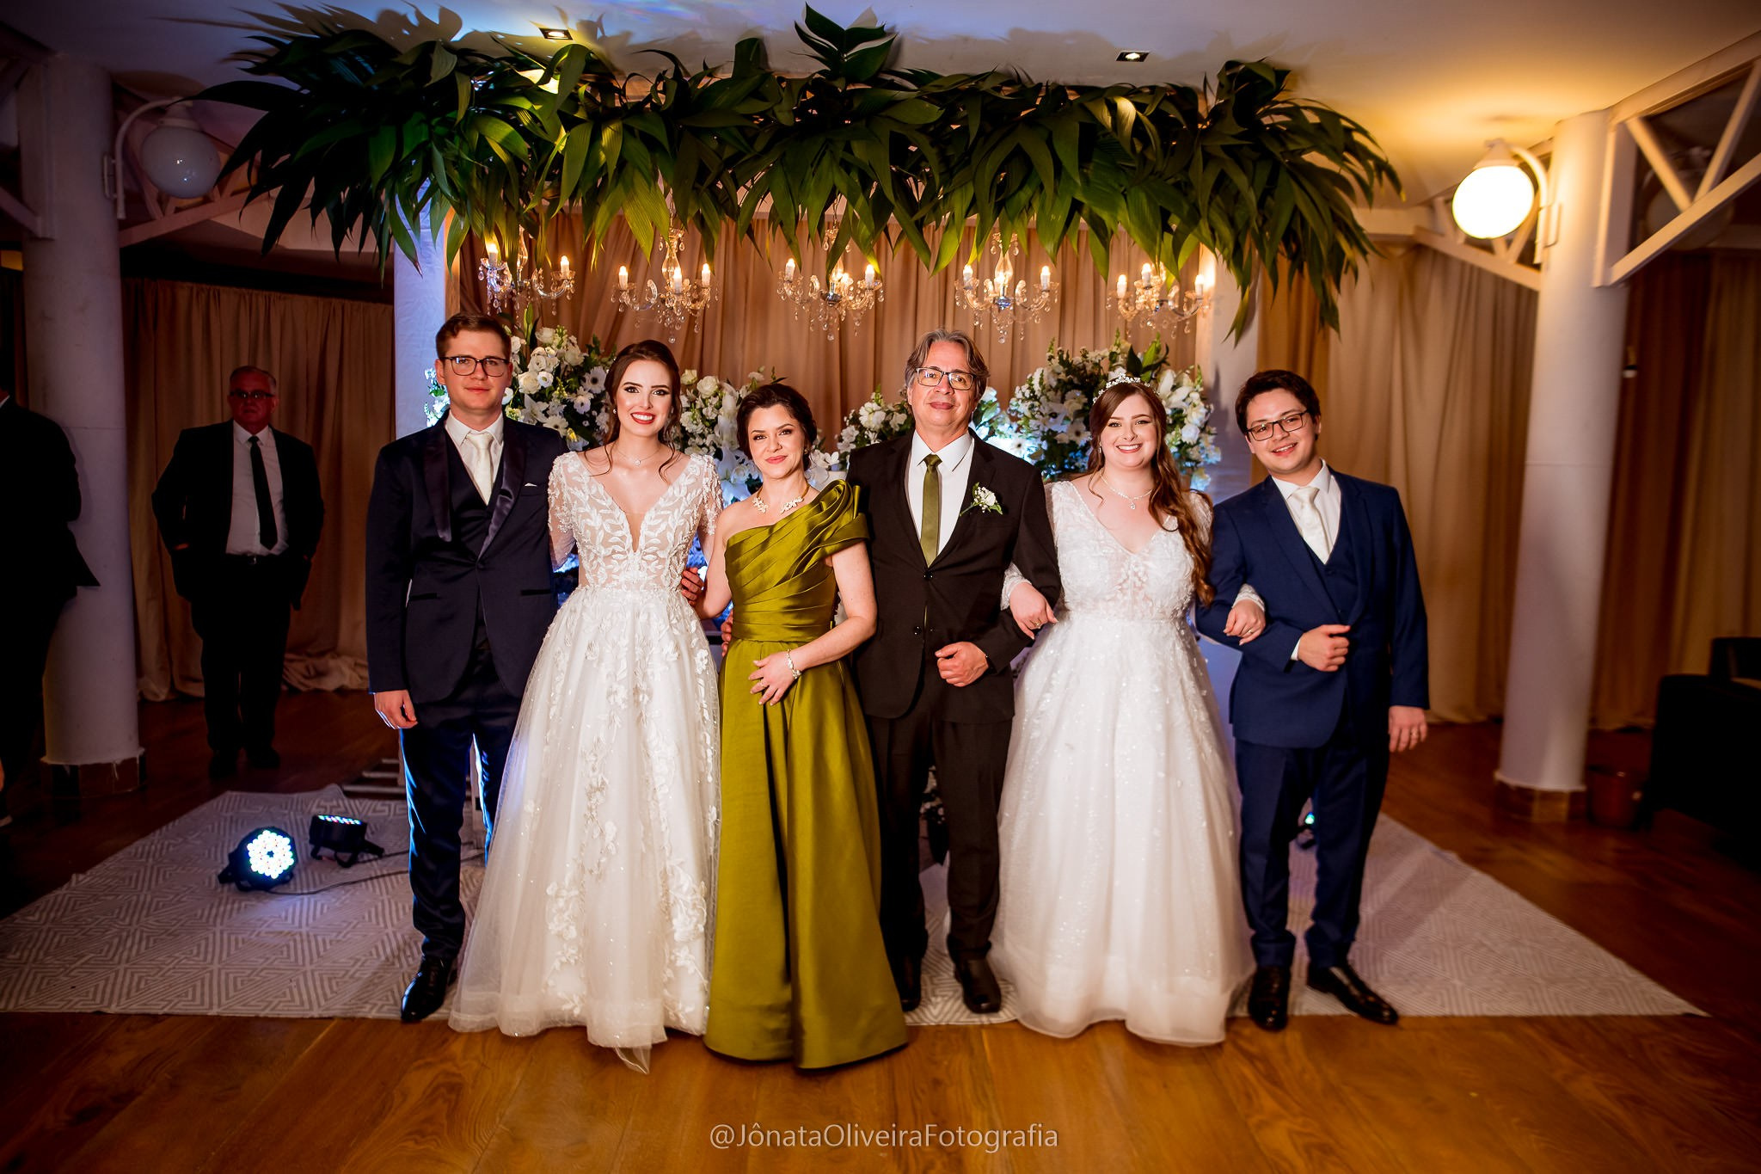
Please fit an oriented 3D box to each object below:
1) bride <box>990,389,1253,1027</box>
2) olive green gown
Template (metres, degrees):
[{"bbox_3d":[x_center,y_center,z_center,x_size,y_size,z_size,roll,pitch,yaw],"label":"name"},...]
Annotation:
[{"bbox_3d":[0.663,0.283,3.102,0.703,1.640,0.620,3,6,11],"label":"bride"},{"bbox_3d":[-0.176,0.422,2.887,0.521,1.364,0.450,2,6,8],"label":"olive green gown"}]

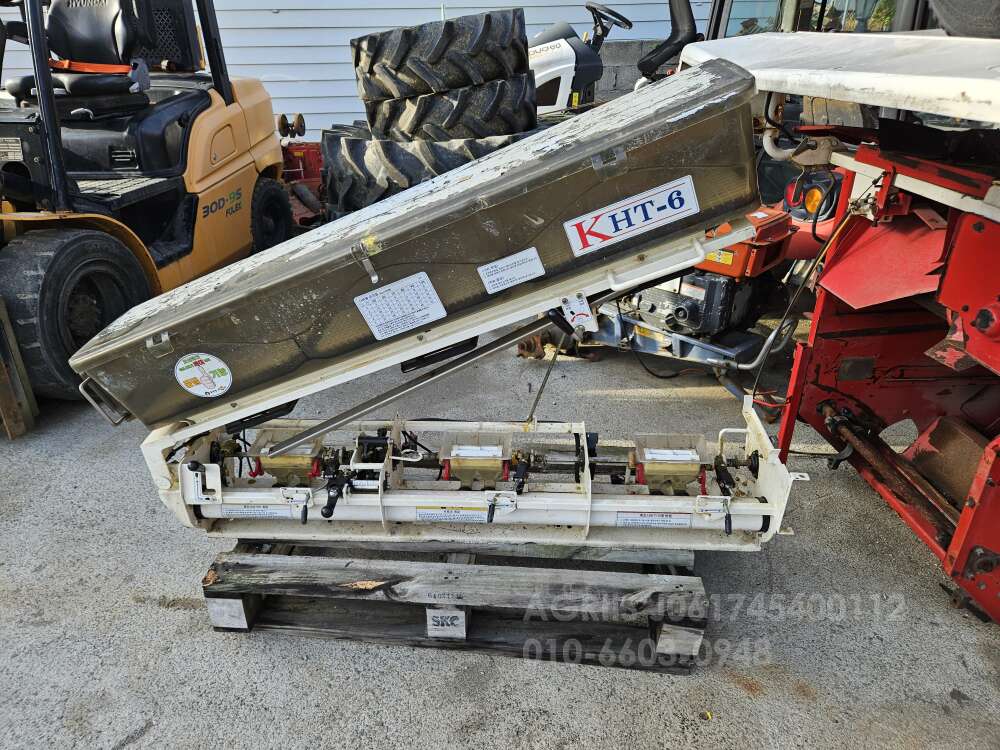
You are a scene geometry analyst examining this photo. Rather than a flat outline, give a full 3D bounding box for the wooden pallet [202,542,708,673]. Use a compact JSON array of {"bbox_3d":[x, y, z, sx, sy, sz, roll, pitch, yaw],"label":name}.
[{"bbox_3d":[-0.091,0.447,1.943,1.220,0.175,0.690,2,29,4],"label":"wooden pallet"}]

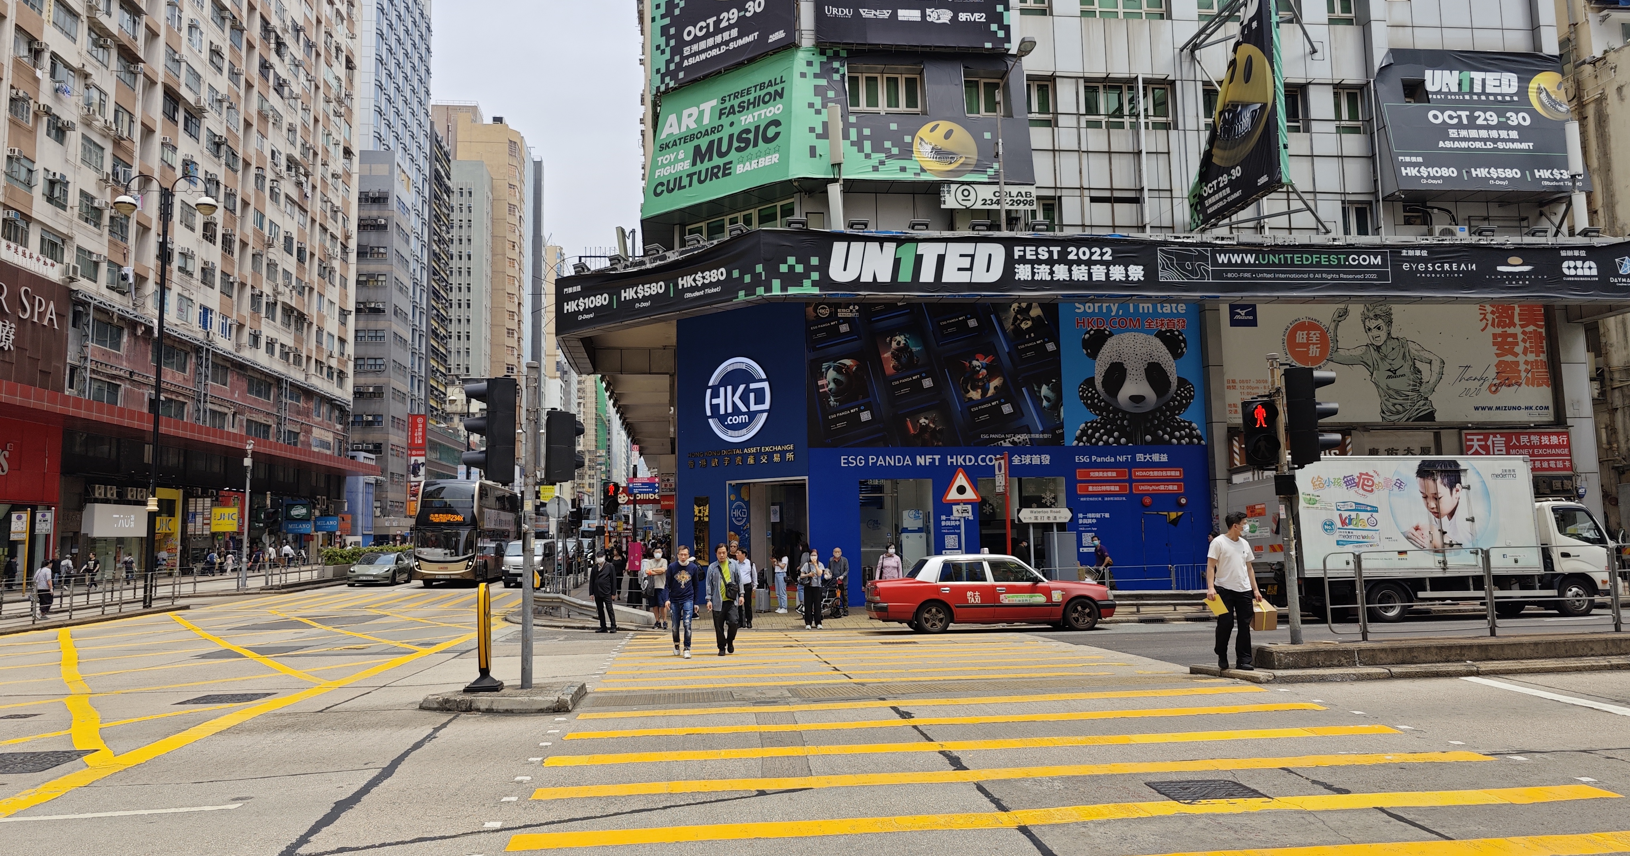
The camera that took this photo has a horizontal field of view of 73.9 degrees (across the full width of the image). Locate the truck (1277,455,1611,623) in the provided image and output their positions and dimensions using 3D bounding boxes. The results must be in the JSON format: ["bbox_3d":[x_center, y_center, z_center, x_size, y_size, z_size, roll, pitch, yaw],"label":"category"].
[{"bbox_3d":[12.324,2.219,21.852,6.560,3.100,2.150,0,-6,-6],"label":"truck"}]

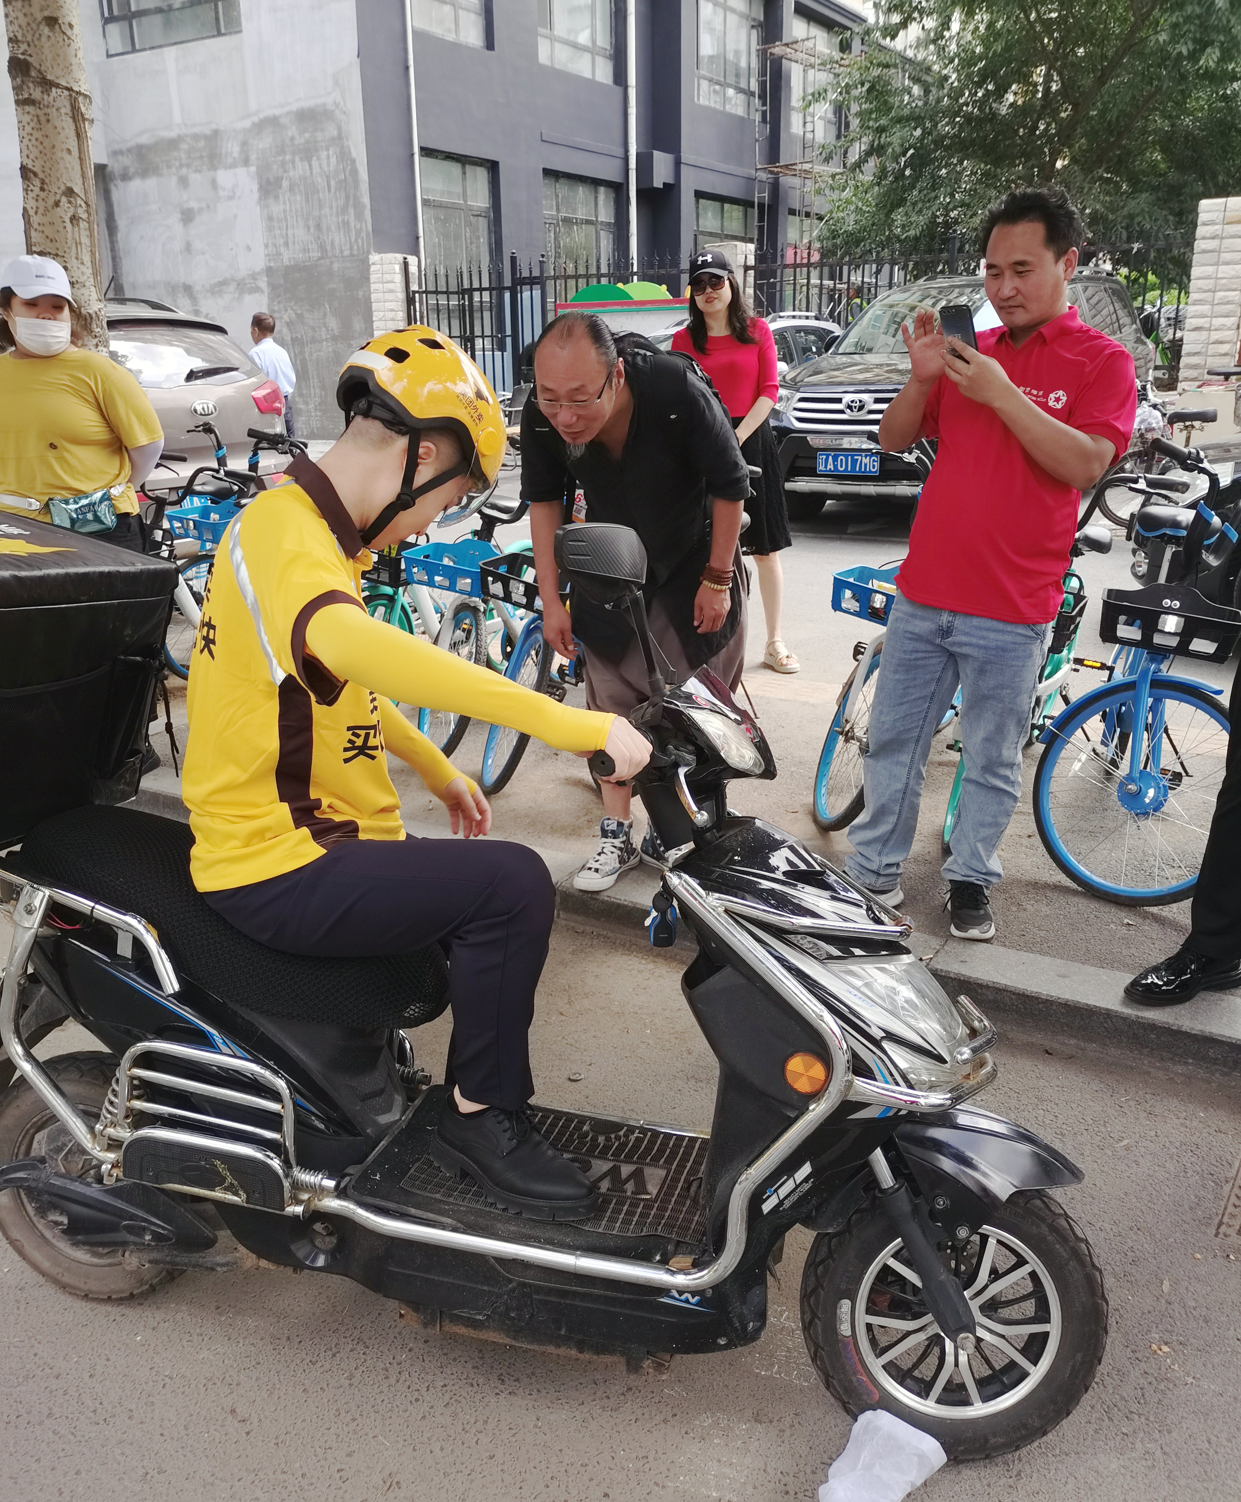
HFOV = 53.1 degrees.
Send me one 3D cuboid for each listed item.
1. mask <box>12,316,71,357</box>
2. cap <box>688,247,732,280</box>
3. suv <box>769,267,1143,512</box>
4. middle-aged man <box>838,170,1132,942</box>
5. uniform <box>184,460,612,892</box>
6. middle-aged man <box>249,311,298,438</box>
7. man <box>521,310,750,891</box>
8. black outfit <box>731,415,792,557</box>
[{"bbox_3d":[-1.462,-1.049,3.144,0.150,0.105,0.080,-14,22,-35],"label":"mask"},{"bbox_3d":[0.333,-1.855,4.741,0.175,0.125,0.250,5,19,17],"label":"cap"},{"bbox_3d":[2.801,-2.862,9.861,1.910,1.760,4.785,11,21,33],"label":"suv"},{"bbox_3d":[0.849,-0.392,2.850,0.600,1.680,0.500,9,20,28],"label":"middle-aged man"},{"bbox_3d":[-0.281,-0.085,1.600,0.600,0.550,0.470,0,18,2],"label":"uniform"},{"bbox_3d":[-2.893,-2.729,10.244,0.360,1.680,0.500,15,23,40],"label":"middle-aged man"},{"bbox_3d":[0.039,-0.288,2.985,0.530,1.420,0.800,5,19,16],"label":"man"},{"bbox_3d":[0.497,-1.071,5.057,0.400,0.570,0.300,6,19,19],"label":"black outfit"}]

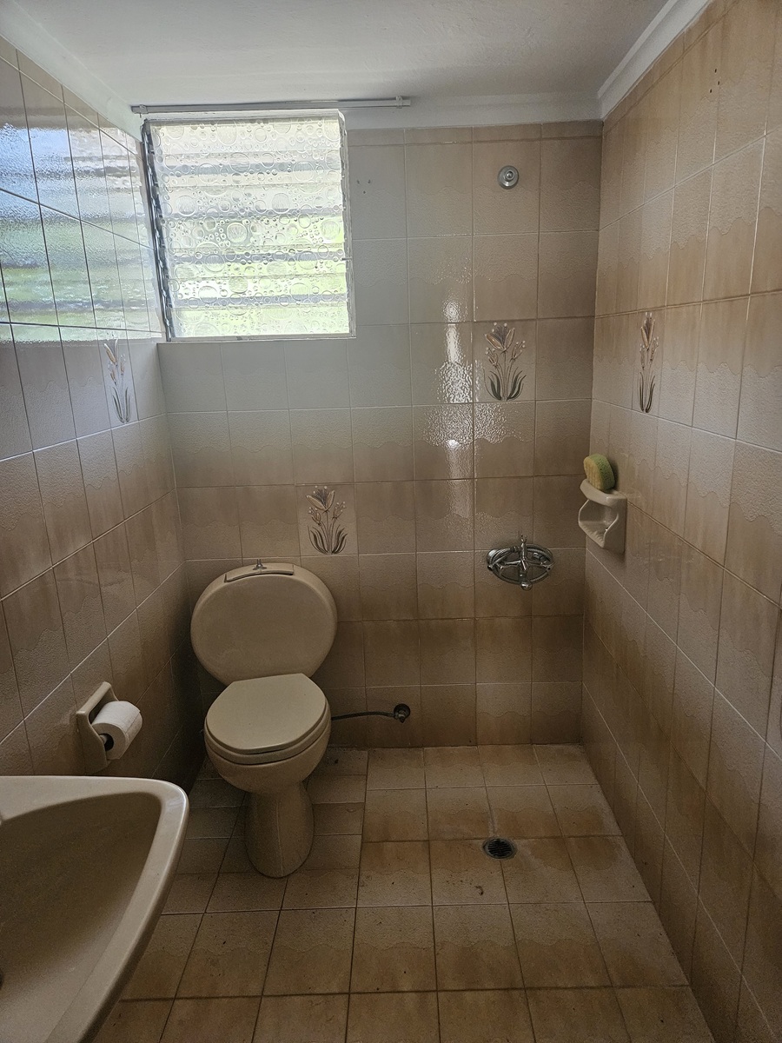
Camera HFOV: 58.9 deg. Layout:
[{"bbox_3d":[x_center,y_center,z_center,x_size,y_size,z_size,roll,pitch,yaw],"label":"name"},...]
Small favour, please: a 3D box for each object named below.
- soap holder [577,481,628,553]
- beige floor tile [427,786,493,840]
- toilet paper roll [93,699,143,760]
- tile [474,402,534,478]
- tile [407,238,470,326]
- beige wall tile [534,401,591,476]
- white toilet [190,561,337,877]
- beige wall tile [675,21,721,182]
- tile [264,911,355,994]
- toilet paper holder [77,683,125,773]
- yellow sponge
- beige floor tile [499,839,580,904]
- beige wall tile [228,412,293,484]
[{"bbox_3d":[0.617,-0.013,2.035,0.088,0.165,0.184,-2,14,1],"label":"soap holder"},{"bbox_3d":[0.217,0.931,2.206,0.198,0.010,0.254,-2,14,1],"label":"beige floor tile"},{"bbox_3d":[-0.672,0.507,1.679,0.098,0.098,0.098,-2,14,1],"label":"toilet paper roll"},{"bbox_3d":[0.377,-0.271,2.289,0.200,0.251,0.010,-2,14,1],"label":"tile"},{"bbox_3d":[0.157,-0.754,2.166,0.199,0.250,0.010,-2,14,1],"label":"tile"},{"bbox_3d":[0.564,-0.276,2.272,0.181,0.250,0.010,-2,14,1],"label":"beige wall tile"},{"bbox_3d":[-0.373,0.569,2.122,0.481,0.775,0.650,-4,15,-8],"label":"white toilet"},{"bbox_3d":[0.623,-0.834,1.401,0.010,0.250,0.199,-2,14,1],"label":"beige wall tile"},{"bbox_3d":[-0.194,1.069,1.731,0.200,0.010,0.251,-2,14,1],"label":"tile"},{"bbox_3d":[-0.683,0.492,1.668,0.055,0.155,0.152,-2,14,1],"label":"toilet paper holder"},{"bbox_3d":[0.608,-0.140,2.026,0.045,0.090,0.110,-5,15,-12],"label":"yellow sponge"},{"bbox_3d":[0.415,0.988,1.961,0.200,0.010,0.251,-2,14,1],"label":"beige floor tile"},{"bbox_3d":[-0.425,-0.241,2.293,0.200,0.252,0.012,-2,16,1],"label":"beige wall tile"}]

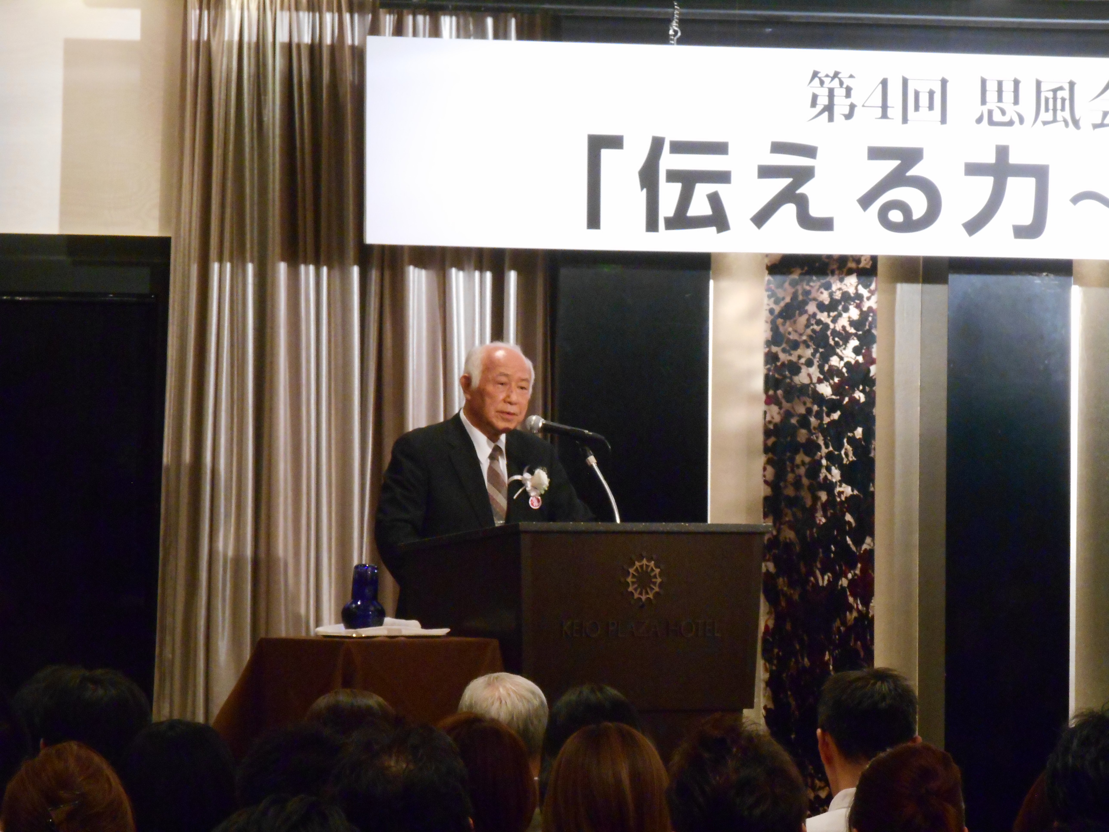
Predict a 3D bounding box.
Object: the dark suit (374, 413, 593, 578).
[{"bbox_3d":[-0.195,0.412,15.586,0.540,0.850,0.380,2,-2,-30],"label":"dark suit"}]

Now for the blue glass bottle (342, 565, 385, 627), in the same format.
[{"bbox_3d":[-0.483,0.456,14.750,0.109,0.165,0.109,0,-2,0],"label":"blue glass bottle"}]

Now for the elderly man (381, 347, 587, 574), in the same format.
[{"bbox_3d":[-0.198,0.606,15.573,0.540,1.610,0.420,2,-2,-30],"label":"elderly man"}]

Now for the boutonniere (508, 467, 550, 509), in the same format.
[{"bbox_3d":[-0.068,0.191,15.480,0.105,0.112,0.050,2,-2,-30],"label":"boutonniere"}]

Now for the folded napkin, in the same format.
[{"bbox_3d":[-0.437,0.538,14.750,0.275,0.045,0.200,2,-2,-34],"label":"folded napkin"}]

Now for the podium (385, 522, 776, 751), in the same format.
[{"bbox_3d":[0.076,0.831,15.181,0.810,1.100,0.530,2,-2,-34],"label":"podium"}]

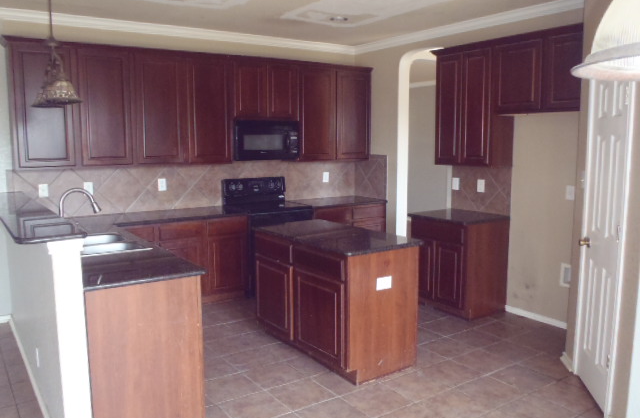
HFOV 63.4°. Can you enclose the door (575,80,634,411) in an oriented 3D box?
[{"bbox_3d":[1.716,0.177,3.120,0.060,2.060,0.680,1,7,11],"label":"door"}]

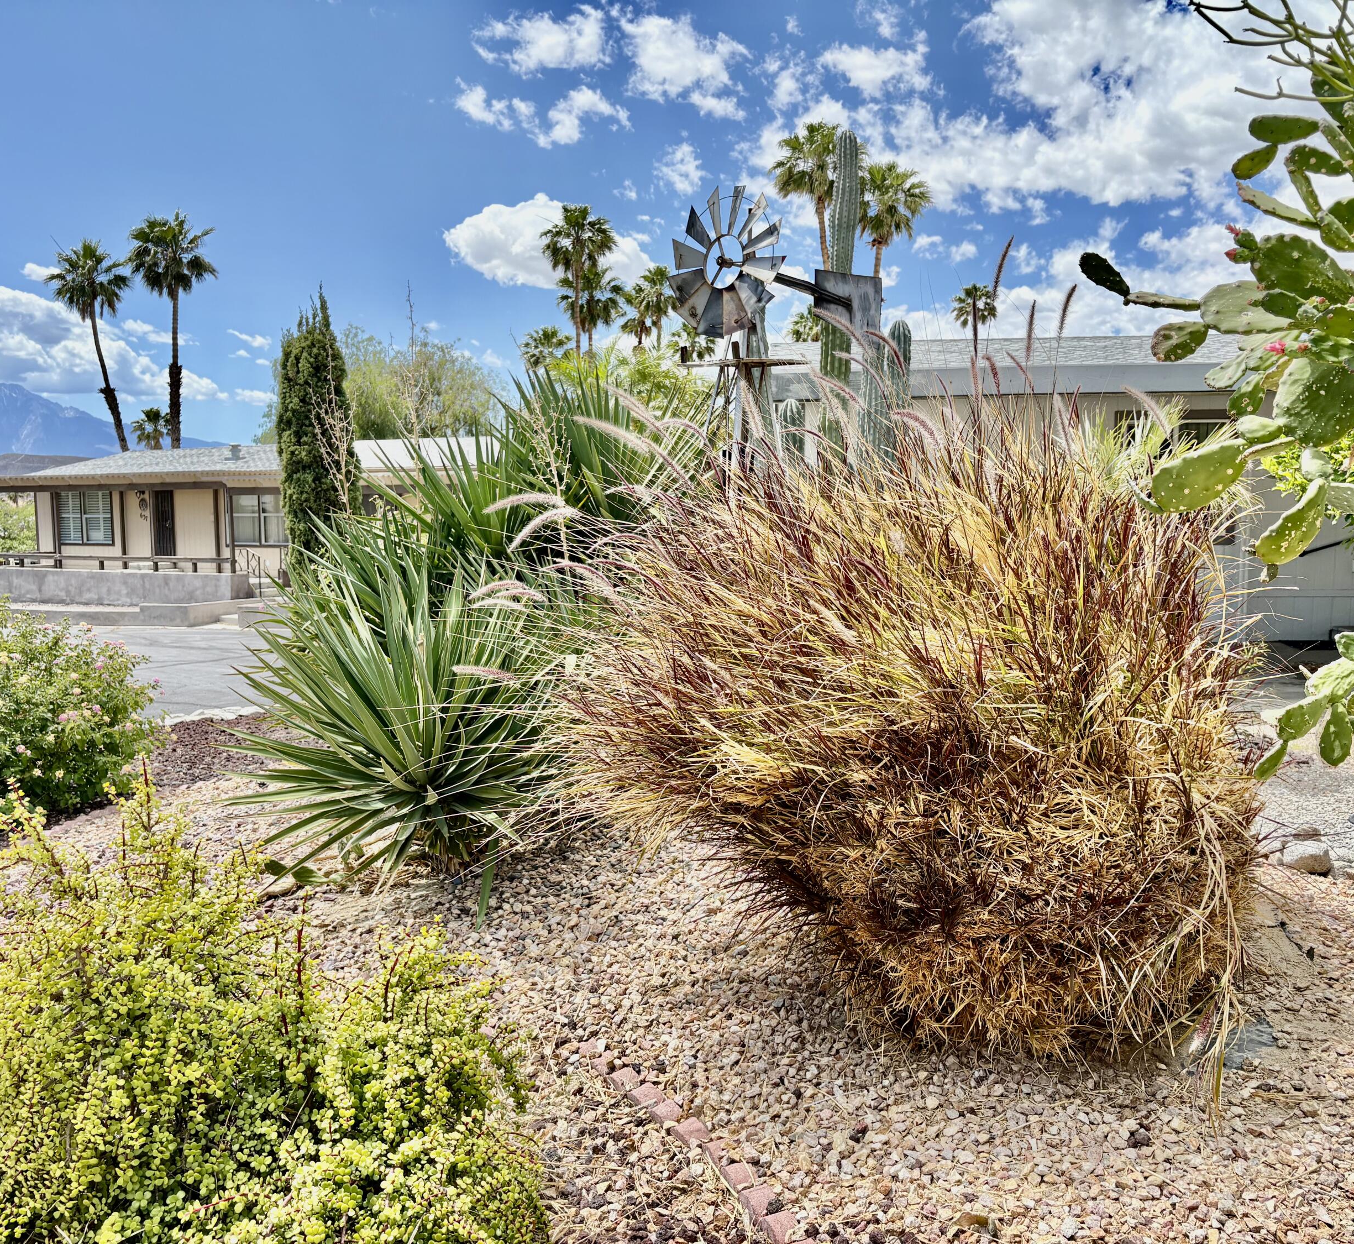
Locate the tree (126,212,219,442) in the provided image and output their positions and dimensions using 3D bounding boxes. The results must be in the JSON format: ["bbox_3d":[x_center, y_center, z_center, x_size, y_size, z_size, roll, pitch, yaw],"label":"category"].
[{"bbox_3d":[-19.814,-8.849,49.423,3.616,14.499,3.700,-1,5,0],"label":"tree"}]

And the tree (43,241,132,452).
[{"bbox_3d":[-22.911,-8.288,49.467,4.084,13.435,3.700,-1,5,0],"label":"tree"}]

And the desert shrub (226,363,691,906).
[{"bbox_3d":[-0.984,-0.102,5.811,2.166,2.107,2.200,-1,5,0],"label":"desert shrub"}]

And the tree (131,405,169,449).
[{"bbox_3d":[-36.720,-9.771,87.462,3.081,10.814,3.200,-1,5,0],"label":"tree"}]

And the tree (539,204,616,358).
[{"bbox_3d":[-4.377,-10.511,56.322,3.482,16.368,3.500,-1,5,0],"label":"tree"}]

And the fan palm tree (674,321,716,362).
[{"bbox_3d":[1.175,-13.170,89.220,3.412,16.541,3.400,-1,5,0],"label":"fan palm tree"}]

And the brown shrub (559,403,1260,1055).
[{"bbox_3d":[0.739,0.224,3.932,2.222,1.791,1.800,-1,5,0],"label":"brown shrub"}]

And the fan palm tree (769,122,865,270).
[{"bbox_3d":[5.281,-10.018,46.337,3.626,16.634,3.700,-1,5,0],"label":"fan palm tree"}]

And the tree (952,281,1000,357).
[{"bbox_3d":[20.347,-13.969,85.156,3.343,18.218,3.400,-1,5,0],"label":"tree"}]

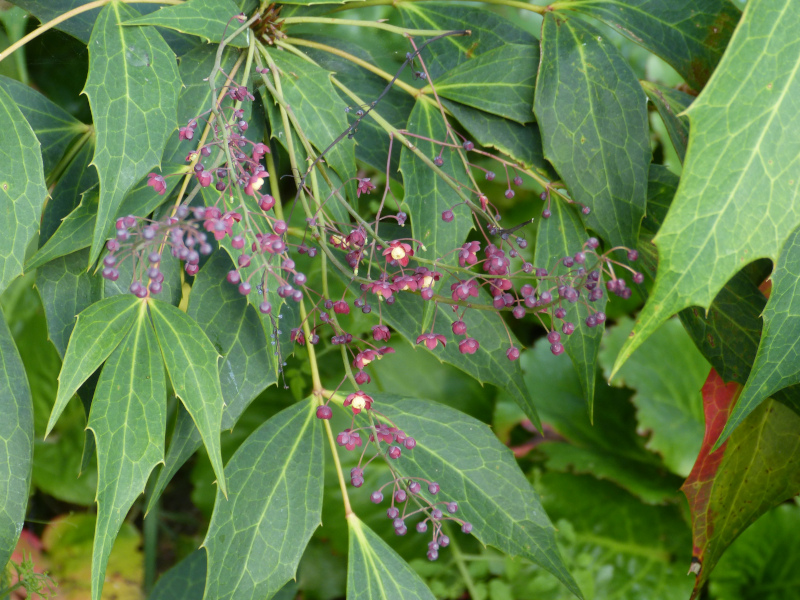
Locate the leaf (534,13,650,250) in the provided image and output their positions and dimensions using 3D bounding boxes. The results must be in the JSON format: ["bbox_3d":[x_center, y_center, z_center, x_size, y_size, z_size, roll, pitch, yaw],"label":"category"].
[{"bbox_3d":[0.080,-0.065,1.060,0.047,0.109,0.020,-19,-8,3],"label":"leaf"}]

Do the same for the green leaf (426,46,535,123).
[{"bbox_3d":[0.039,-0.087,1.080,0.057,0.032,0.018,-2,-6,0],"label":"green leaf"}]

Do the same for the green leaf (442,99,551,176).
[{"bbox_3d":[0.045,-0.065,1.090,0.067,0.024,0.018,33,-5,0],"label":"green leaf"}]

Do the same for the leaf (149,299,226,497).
[{"bbox_3d":[-0.072,0.034,0.980,0.020,0.079,0.016,-21,-7,-9],"label":"leaf"}]

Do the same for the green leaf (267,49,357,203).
[{"bbox_3d":[-0.030,-0.068,1.030,0.025,0.073,0.015,-29,-8,2],"label":"green leaf"}]

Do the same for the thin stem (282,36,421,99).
[{"bbox_3d":[-0.018,-0.094,1.060,0.061,0.006,0.006,22,0,-9],"label":"thin stem"}]

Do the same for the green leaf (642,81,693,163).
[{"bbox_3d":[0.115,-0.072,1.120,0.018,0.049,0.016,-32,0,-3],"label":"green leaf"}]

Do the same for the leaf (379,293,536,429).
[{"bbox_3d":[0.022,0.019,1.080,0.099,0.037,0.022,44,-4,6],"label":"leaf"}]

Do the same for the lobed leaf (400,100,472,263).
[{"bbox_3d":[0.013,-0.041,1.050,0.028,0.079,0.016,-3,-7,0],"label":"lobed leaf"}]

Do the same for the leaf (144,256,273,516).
[{"bbox_3d":[-0.074,0.033,1.050,0.044,0.112,0.022,24,0,2],"label":"leaf"}]

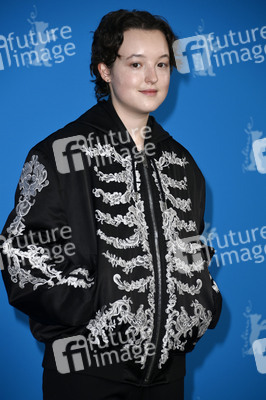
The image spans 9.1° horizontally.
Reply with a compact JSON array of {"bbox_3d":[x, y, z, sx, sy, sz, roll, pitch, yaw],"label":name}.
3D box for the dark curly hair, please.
[{"bbox_3d":[0.001,-0.327,3.750,0.182,0.205,0.210,-2,4,-24],"label":"dark curly hair"}]

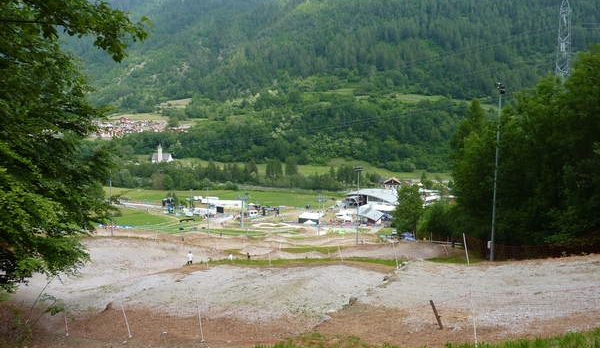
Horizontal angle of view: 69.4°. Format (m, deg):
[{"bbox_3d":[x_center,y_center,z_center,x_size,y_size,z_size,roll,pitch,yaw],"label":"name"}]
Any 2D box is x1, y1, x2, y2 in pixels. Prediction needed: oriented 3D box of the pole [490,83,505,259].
[{"bbox_3d":[19.500,-0.100,43.200,1.000,17.900,1.200,2,5,18],"label":"pole"}]

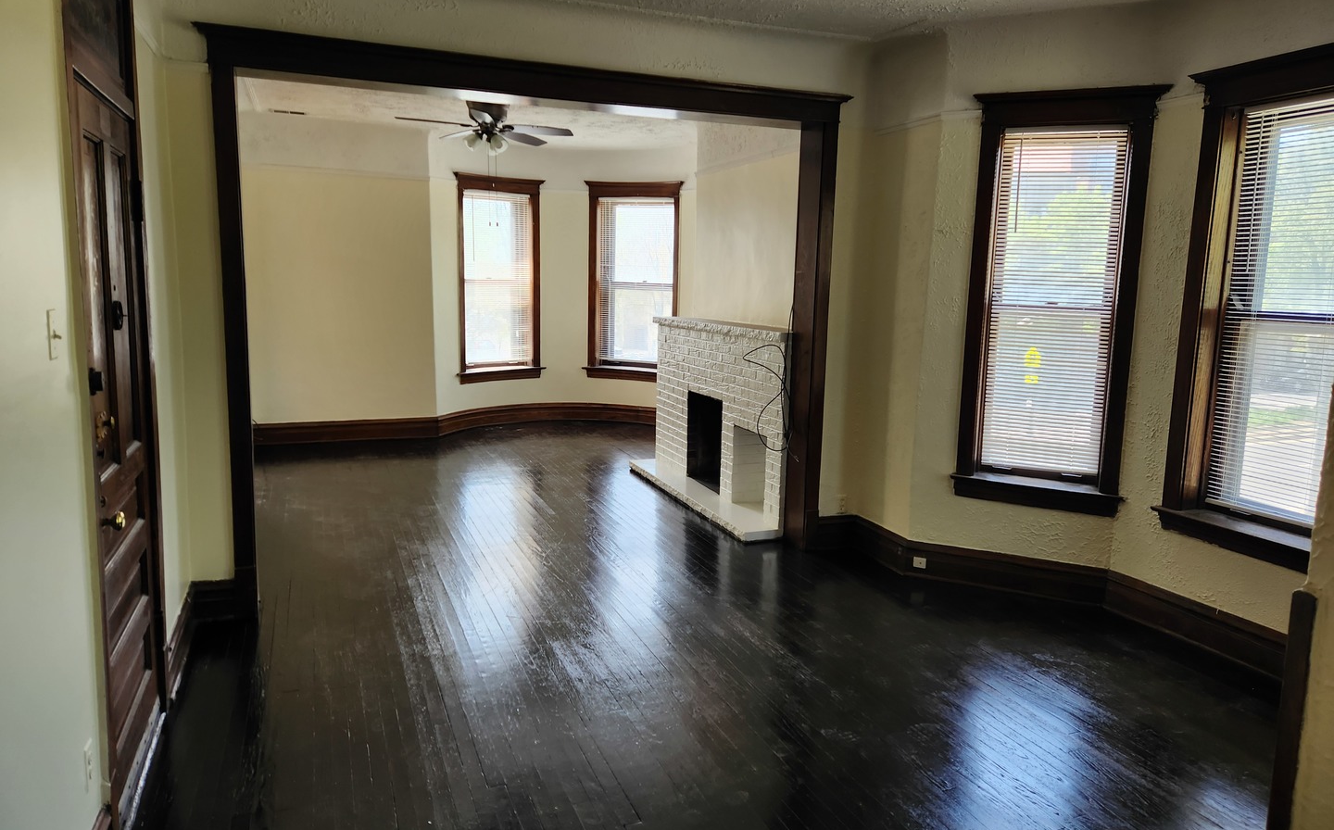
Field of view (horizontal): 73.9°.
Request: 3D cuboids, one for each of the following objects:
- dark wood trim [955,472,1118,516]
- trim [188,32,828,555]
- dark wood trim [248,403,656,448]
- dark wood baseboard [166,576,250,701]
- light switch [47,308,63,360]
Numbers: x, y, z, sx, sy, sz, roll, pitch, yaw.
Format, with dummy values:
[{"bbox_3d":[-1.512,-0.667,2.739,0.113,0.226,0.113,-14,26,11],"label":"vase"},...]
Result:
[{"bbox_3d":[1.879,0.410,4.557,0.820,0.140,0.110,5,9,25],"label":"dark wood trim"},{"bbox_3d":[-0.542,-0.426,4.582,3.200,2.600,0.250,-2,9,-22],"label":"trim"},{"bbox_3d":[-2.034,0.050,9.256,4.150,0.195,0.850,-2,9,-22],"label":"dark wood trim"},{"bbox_3d":[-1.891,0.894,3.677,0.250,0.200,0.850,-2,9,-22],"label":"dark wood baseboard"},{"bbox_3d":[-1.395,-0.181,2.020,0.020,0.117,0.072,-2,9,-22],"label":"light switch"}]

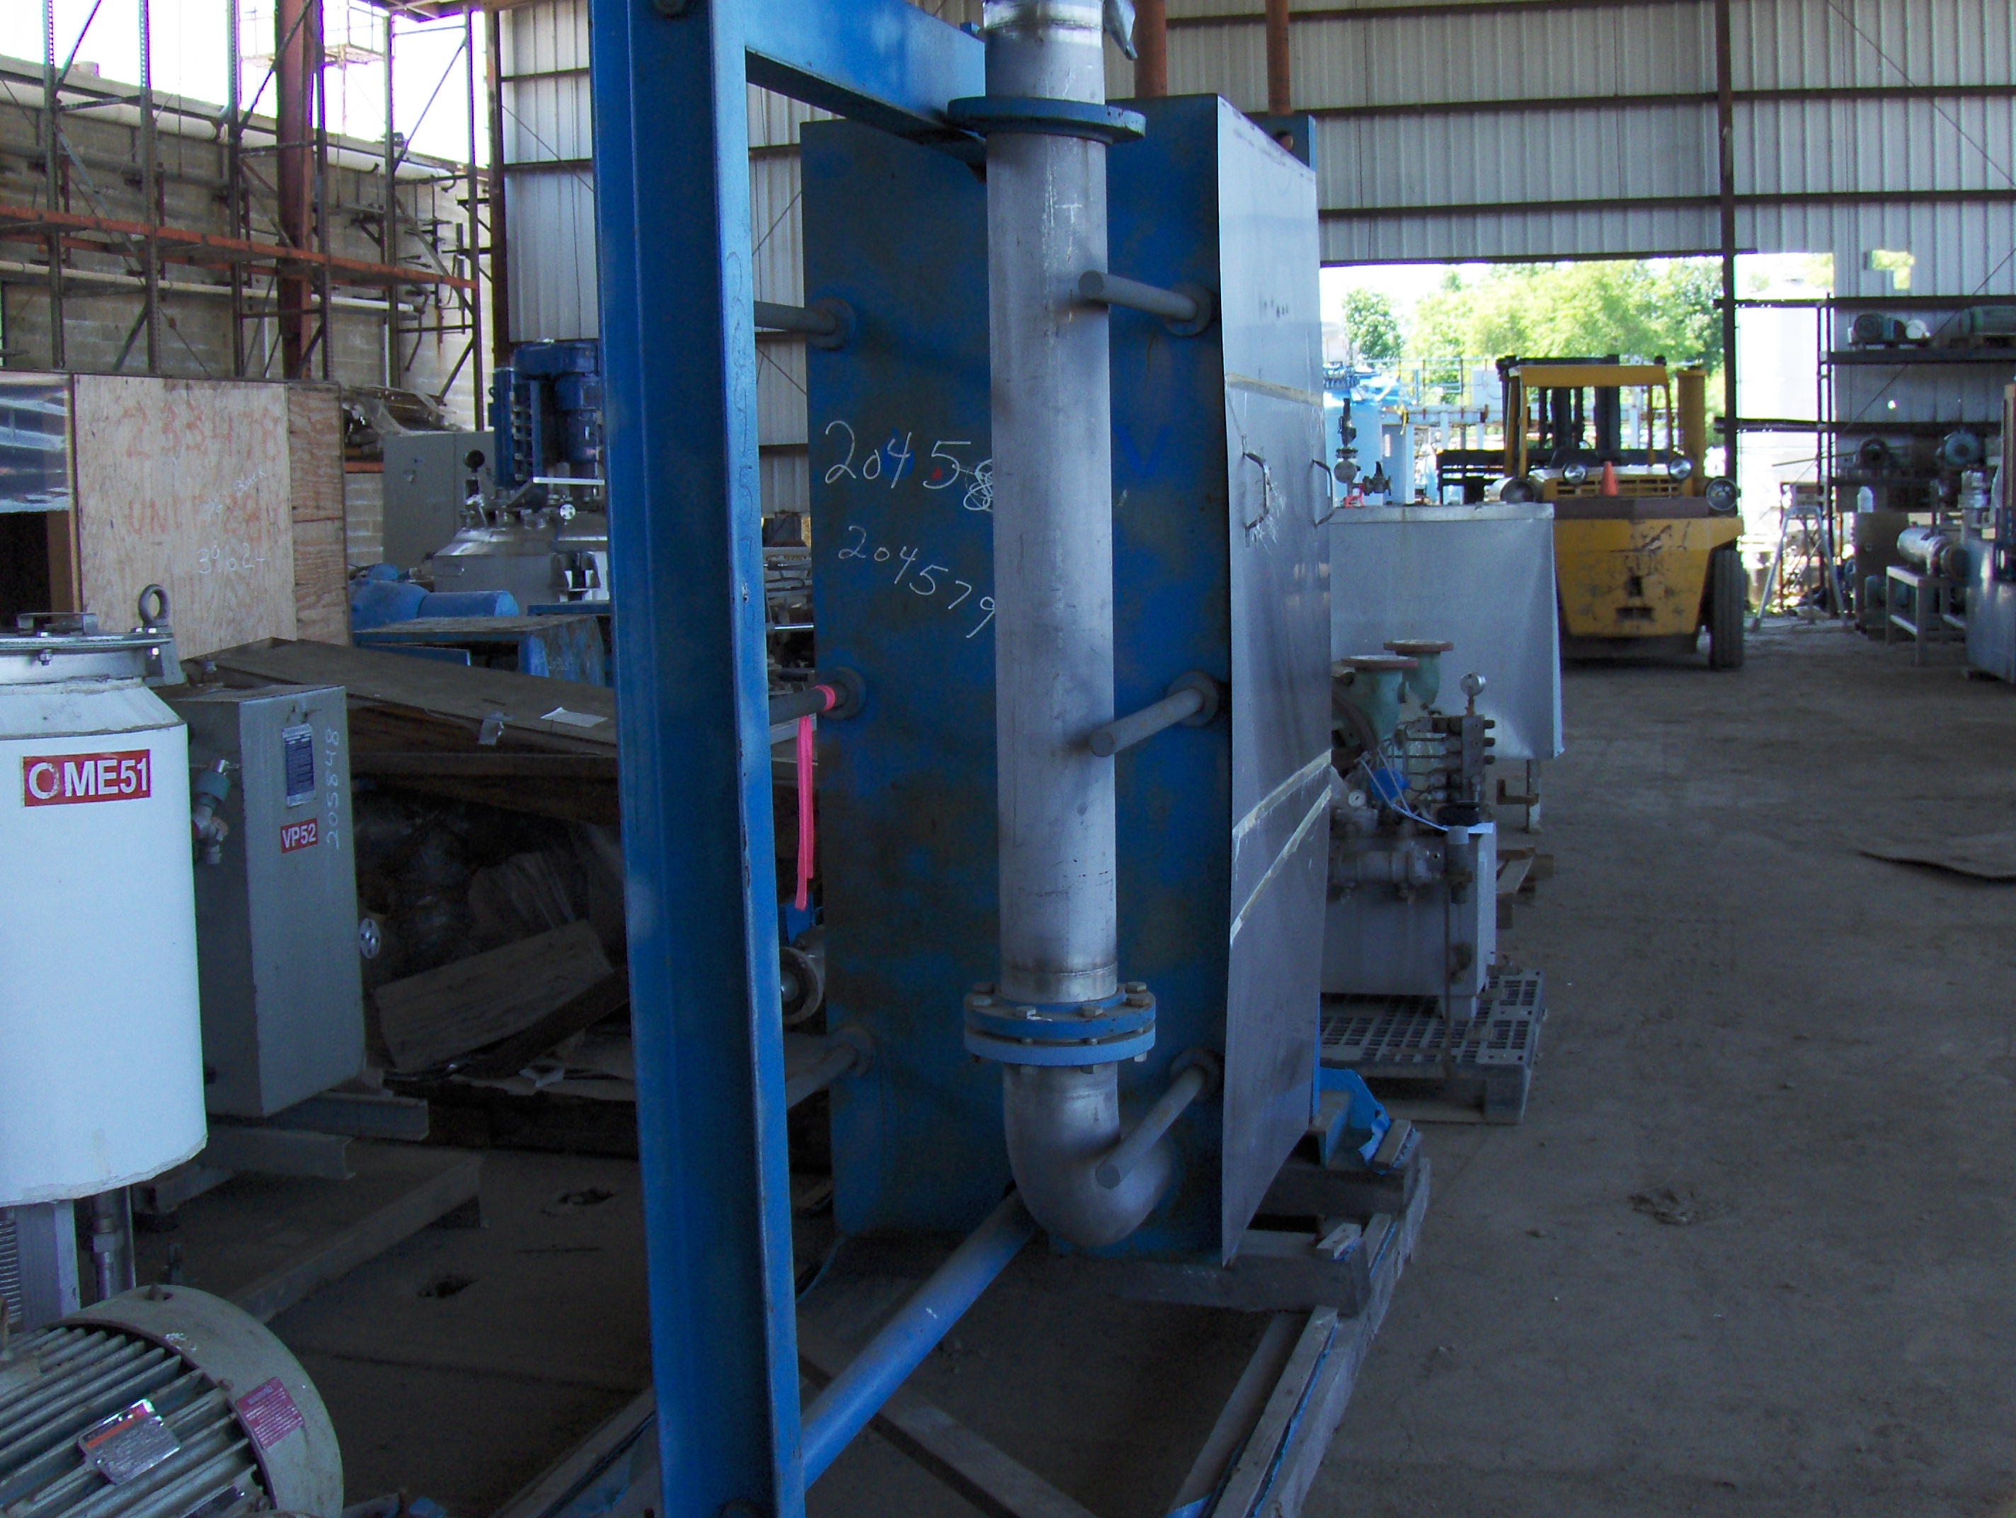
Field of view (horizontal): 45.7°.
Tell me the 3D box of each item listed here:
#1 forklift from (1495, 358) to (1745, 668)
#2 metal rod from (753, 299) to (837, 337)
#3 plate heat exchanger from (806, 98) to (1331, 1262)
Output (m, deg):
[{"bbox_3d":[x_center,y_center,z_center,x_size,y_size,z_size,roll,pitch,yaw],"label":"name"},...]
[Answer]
[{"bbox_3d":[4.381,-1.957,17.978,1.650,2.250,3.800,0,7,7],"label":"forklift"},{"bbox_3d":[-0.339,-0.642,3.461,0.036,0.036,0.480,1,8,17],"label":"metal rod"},{"bbox_3d":[0.138,-0.152,4.123,0.670,1.800,0.870,1,7,17],"label":"plate heat exchanger"}]

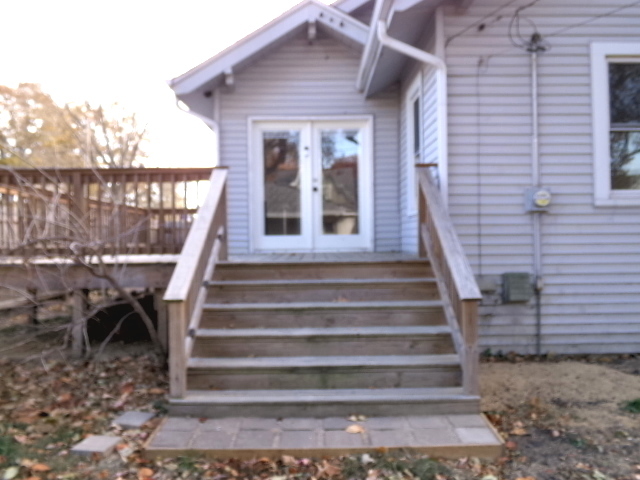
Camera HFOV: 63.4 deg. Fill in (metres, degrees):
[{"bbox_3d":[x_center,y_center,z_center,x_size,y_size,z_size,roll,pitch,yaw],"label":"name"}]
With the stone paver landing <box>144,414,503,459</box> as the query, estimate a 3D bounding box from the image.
[{"bbox_3d":[0.022,1.207,3.190,2.060,0.085,0.480,-1,0,0],"label":"stone paver landing"}]

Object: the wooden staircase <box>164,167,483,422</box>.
[{"bbox_3d":[0.030,0.236,4.200,2.110,1.880,1.600,-1,0,0],"label":"wooden staircase"}]

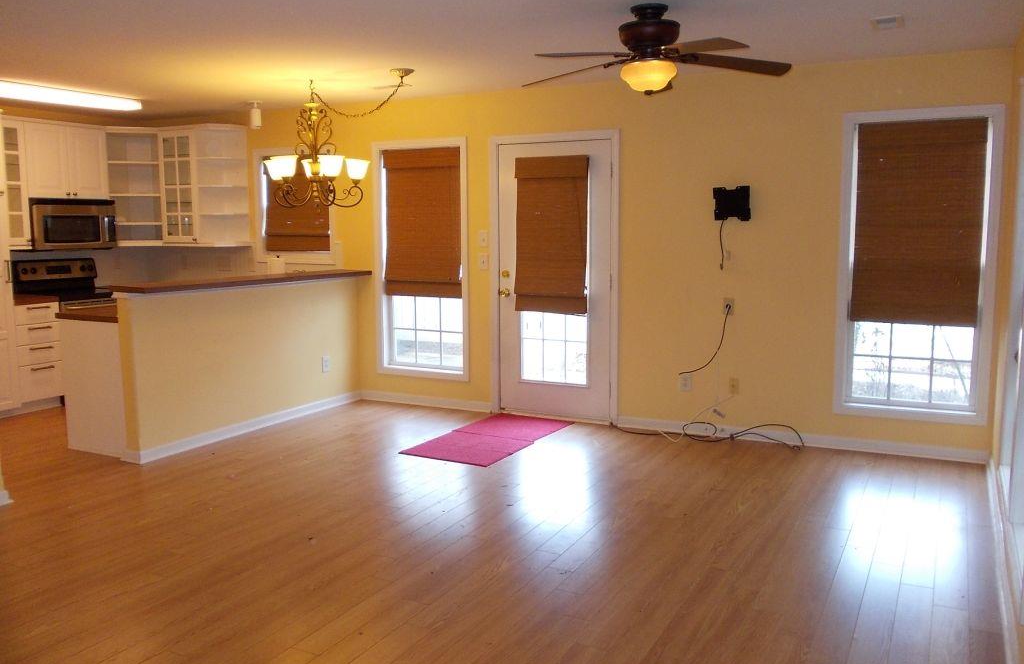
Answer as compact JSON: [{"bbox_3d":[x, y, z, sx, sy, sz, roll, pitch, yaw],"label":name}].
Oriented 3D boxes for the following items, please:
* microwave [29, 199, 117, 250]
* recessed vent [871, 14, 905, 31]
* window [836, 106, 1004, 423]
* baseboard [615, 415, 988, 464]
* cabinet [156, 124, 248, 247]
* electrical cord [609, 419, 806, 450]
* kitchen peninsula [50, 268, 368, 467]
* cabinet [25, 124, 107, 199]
[{"bbox_3d":[-3.872,-0.926,7.155,0.390,0.410,0.760,3,8,28],"label":"microwave"},{"bbox_3d":[1.885,-1.545,4.153,0.150,0.015,0.260,3,8,28],"label":"recessed vent"},{"bbox_3d":[2.490,-0.396,5.128,0.862,1.895,0.110,3,8,28],"label":"window"},{"bbox_3d":[1.803,0.697,5.494,2.350,0.090,0.020,3,8,28],"label":"baseboard"},{"bbox_3d":[-2.770,-1.319,7.502,0.750,1.050,0.340,3,8,28],"label":"cabinet"},{"bbox_3d":[1.300,0.671,5.647,1.300,0.110,0.180,3,8,28],"label":"electrical cord"},{"bbox_3d":[-2.083,0.137,6.182,0.850,1.100,2.215,3,8,28],"label":"kitchen peninsula"},{"bbox_3d":[-3.927,-1.453,7.138,0.360,0.610,0.735,3,8,28],"label":"cabinet"}]

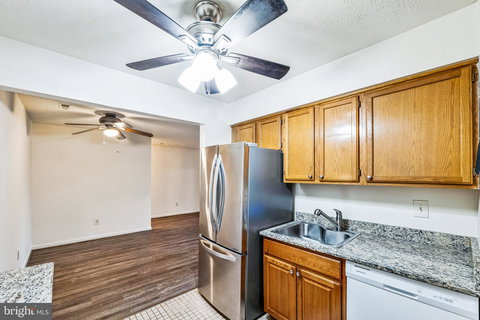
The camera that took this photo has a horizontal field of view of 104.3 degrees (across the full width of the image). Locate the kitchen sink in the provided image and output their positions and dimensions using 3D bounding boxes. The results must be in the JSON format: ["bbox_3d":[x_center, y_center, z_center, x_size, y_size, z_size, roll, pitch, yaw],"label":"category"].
[{"bbox_3d":[0.724,0.792,1.790,0.515,0.180,0.605,3,-4,-43],"label":"kitchen sink"}]

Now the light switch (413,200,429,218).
[{"bbox_3d":[1.488,0.405,1.535,0.015,0.125,0.080,3,-4,-43],"label":"light switch"}]

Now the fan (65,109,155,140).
[{"bbox_3d":[-2.176,-0.575,3.138,1.290,0.383,1.290,3,-4,-43],"label":"fan"}]

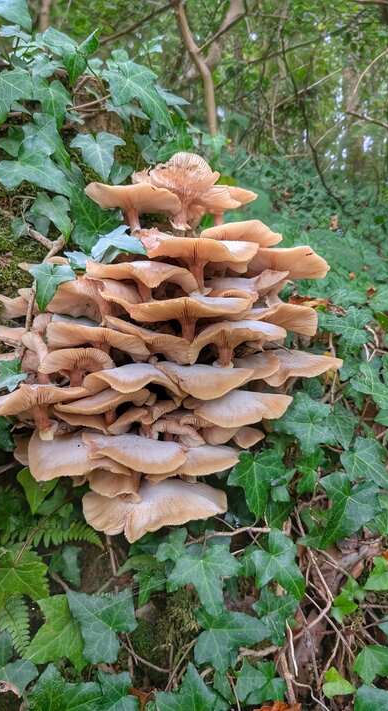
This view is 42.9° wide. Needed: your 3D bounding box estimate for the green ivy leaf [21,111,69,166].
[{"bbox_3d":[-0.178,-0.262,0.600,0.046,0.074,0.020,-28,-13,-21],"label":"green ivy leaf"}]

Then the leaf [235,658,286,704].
[{"bbox_3d":[0.072,0.352,0.532,0.053,0.018,0.041,4,50,3],"label":"leaf"}]

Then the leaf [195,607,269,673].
[{"bbox_3d":[0.044,0.335,0.580,0.084,0.064,0.022,0,-27,0],"label":"leaf"}]

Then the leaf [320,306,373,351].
[{"bbox_3d":[0.215,-0.041,0.696,0.072,0.016,0.082,15,55,26],"label":"leaf"}]

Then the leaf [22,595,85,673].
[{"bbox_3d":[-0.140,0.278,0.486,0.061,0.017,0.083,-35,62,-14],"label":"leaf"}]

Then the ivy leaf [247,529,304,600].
[{"bbox_3d":[0.091,0.231,0.542,0.058,0.020,0.079,-13,54,-10],"label":"ivy leaf"}]

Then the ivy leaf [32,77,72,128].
[{"bbox_3d":[-0.169,-0.307,0.599,0.038,0.067,0.015,-13,-4,-13],"label":"ivy leaf"}]

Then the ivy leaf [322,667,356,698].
[{"bbox_3d":[0.177,0.397,0.600,0.037,0.029,0.015,1,-30,7],"label":"ivy leaf"}]

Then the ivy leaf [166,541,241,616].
[{"bbox_3d":[0.013,0.245,0.532,0.085,0.020,0.072,-9,54,-7],"label":"ivy leaf"}]

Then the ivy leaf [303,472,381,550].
[{"bbox_3d":[0.197,0.207,0.660,0.095,0.091,0.022,1,-21,7],"label":"ivy leaf"}]

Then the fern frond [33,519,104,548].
[{"bbox_3d":[-0.163,0.227,0.630,0.085,0.031,0.030,-1,-30,-4],"label":"fern frond"}]

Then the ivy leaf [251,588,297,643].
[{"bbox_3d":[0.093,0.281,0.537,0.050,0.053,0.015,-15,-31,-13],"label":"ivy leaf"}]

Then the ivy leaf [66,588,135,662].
[{"bbox_3d":[-0.107,0.313,0.570,0.073,0.076,0.022,0,-24,0],"label":"ivy leaf"}]

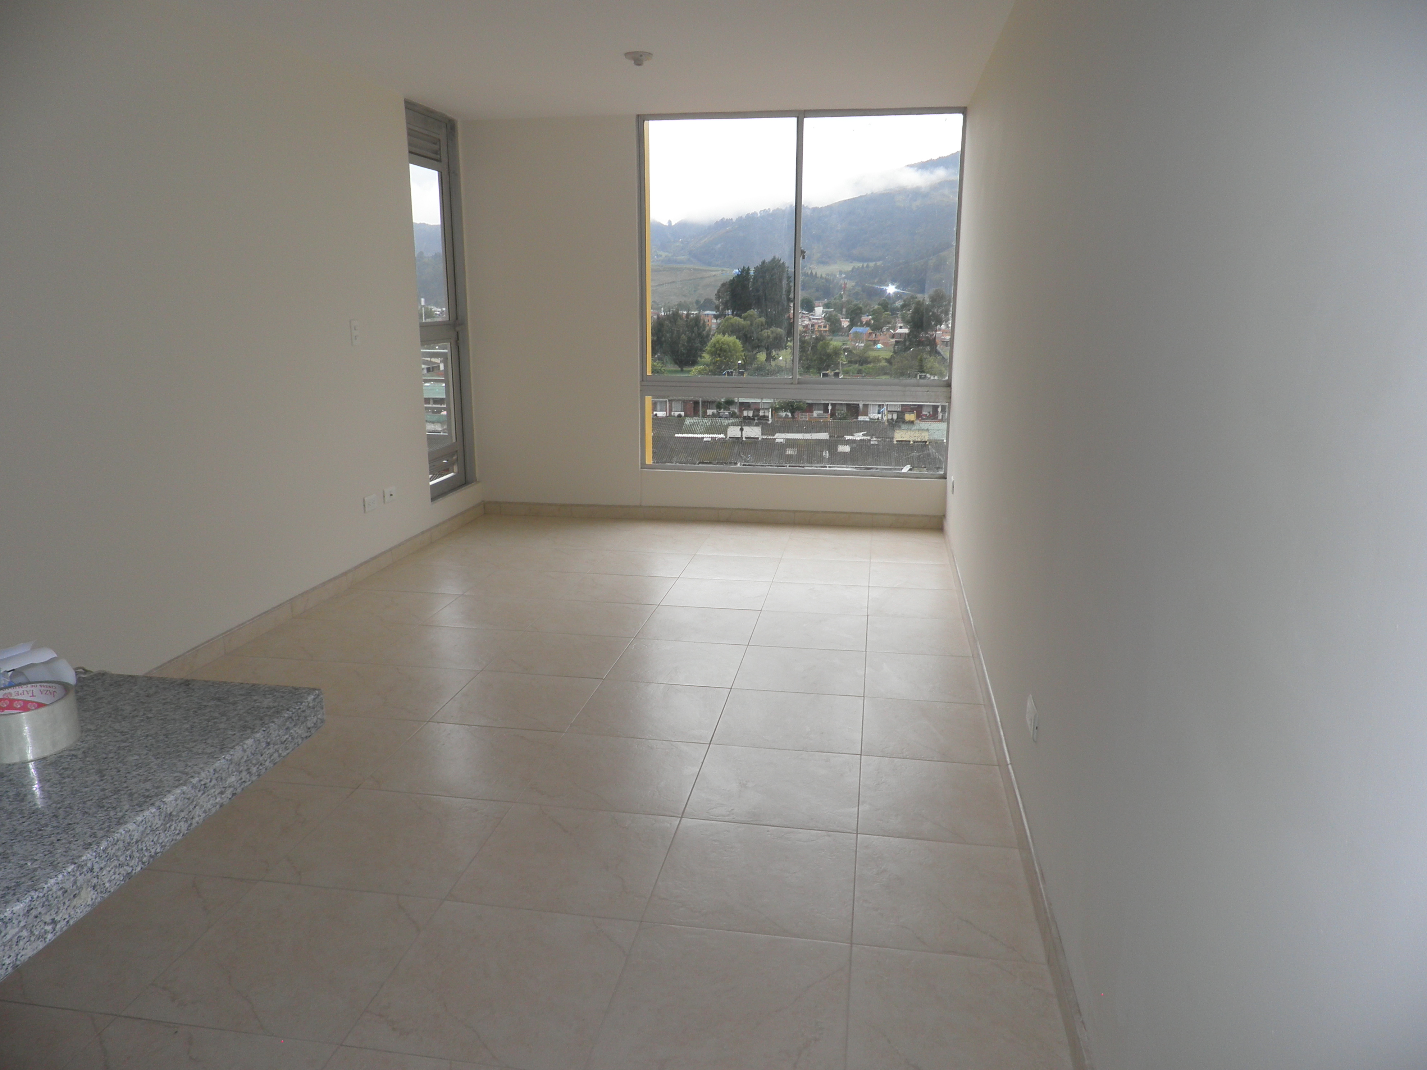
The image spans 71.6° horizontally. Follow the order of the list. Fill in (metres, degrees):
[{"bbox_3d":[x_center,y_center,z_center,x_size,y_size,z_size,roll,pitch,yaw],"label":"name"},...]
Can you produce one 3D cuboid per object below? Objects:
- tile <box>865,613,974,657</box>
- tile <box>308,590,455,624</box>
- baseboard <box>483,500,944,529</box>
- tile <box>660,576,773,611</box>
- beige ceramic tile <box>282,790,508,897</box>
[{"bbox_3d":[0.812,0.408,3.958,0.405,0.012,0.450,2,13,9],"label":"tile"},{"bbox_3d":[-1.410,0.321,4.366,0.456,0.010,0.447,2,14,9],"label":"tile"},{"bbox_3d":[-0.045,-0.125,6.113,2.861,0.085,0.012,2,13,7],"label":"baseboard"},{"bbox_3d":[0.027,0.275,4.587,0.452,0.010,0.452,2,13,9],"label":"tile"},{"bbox_3d":[-0.800,0.774,2.496,0.456,0.010,0.447,2,14,9],"label":"beige ceramic tile"}]

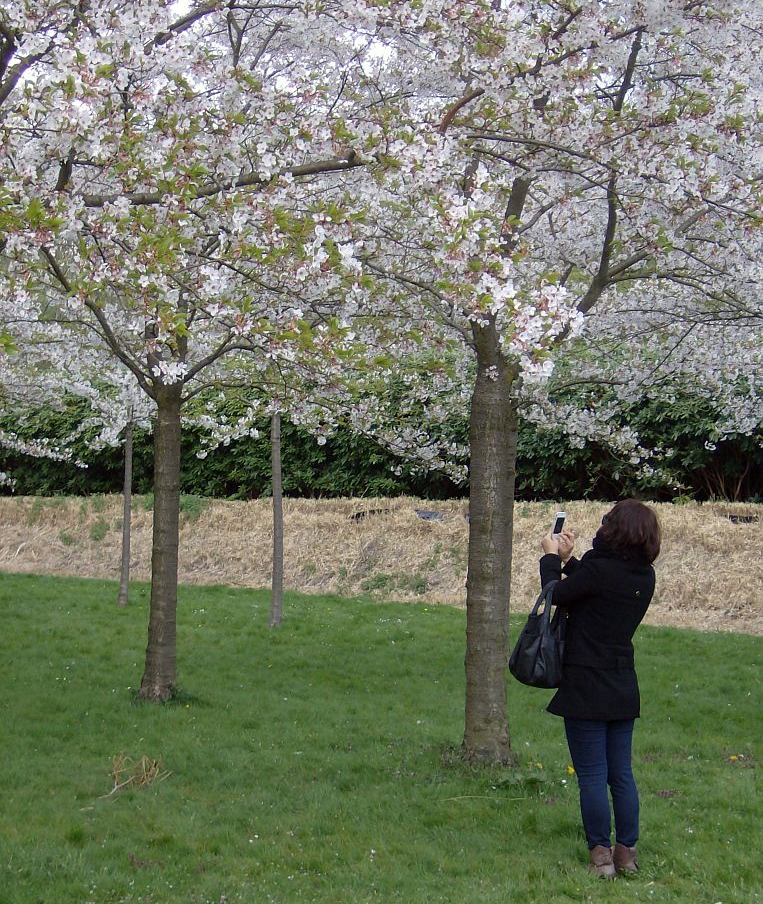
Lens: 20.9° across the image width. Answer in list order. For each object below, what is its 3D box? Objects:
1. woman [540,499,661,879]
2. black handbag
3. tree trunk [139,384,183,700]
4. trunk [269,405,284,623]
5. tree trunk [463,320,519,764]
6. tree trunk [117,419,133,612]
[{"bbox_3d":[0.938,1.016,8.930,0.580,1.620,0.480,-1,-1,42],"label":"woman"},{"bbox_3d":[0.681,0.786,8.900,0.310,0.470,0.190,0,-1,12],"label":"black handbag"},{"bbox_3d":[-1.731,0.718,16.400,0.280,2.500,0.280,1,-1,0],"label":"tree trunk"},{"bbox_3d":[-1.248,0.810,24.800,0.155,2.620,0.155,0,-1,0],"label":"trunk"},{"bbox_3d":[0.673,0.559,12.750,0.320,2.740,0.320,1,-1,0],"label":"tree trunk"},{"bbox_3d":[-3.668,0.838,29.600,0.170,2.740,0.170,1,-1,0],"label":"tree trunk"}]

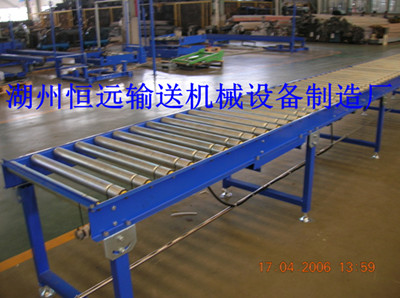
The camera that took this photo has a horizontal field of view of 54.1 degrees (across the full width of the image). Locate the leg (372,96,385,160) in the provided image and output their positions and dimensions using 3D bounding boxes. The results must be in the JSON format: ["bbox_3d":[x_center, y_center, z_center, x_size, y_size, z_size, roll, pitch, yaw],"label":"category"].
[{"bbox_3d":[1.913,-0.229,4.163,0.063,0.672,0.071,13,24,39],"label":"leg"}]

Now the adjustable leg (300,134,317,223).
[{"bbox_3d":[0.761,0.202,2.735,0.059,0.644,0.064,14,24,39],"label":"adjustable leg"}]

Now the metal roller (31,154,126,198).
[{"bbox_3d":[-0.552,0.113,1.712,0.693,0.057,0.057,14,24,39],"label":"metal roller"}]

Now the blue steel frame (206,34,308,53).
[{"bbox_3d":[2.465,-5.009,18.333,0.850,0.570,6.300,-13,21,-30],"label":"blue steel frame"}]

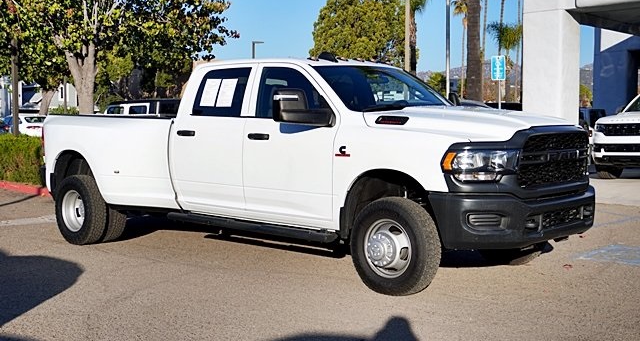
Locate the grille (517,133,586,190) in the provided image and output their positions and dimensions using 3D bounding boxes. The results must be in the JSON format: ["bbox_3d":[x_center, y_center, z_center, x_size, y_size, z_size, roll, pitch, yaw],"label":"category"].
[{"bbox_3d":[1.905,-0.098,6.447,0.150,0.410,1.150,3,5,42],"label":"grille"}]

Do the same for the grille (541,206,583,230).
[{"bbox_3d":[1.941,0.383,6.451,0.090,0.120,0.660,3,5,42],"label":"grille"}]

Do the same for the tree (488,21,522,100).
[{"bbox_3d":[14.514,-7.284,62.301,3.200,8.550,3.200,0,4,0],"label":"tree"}]

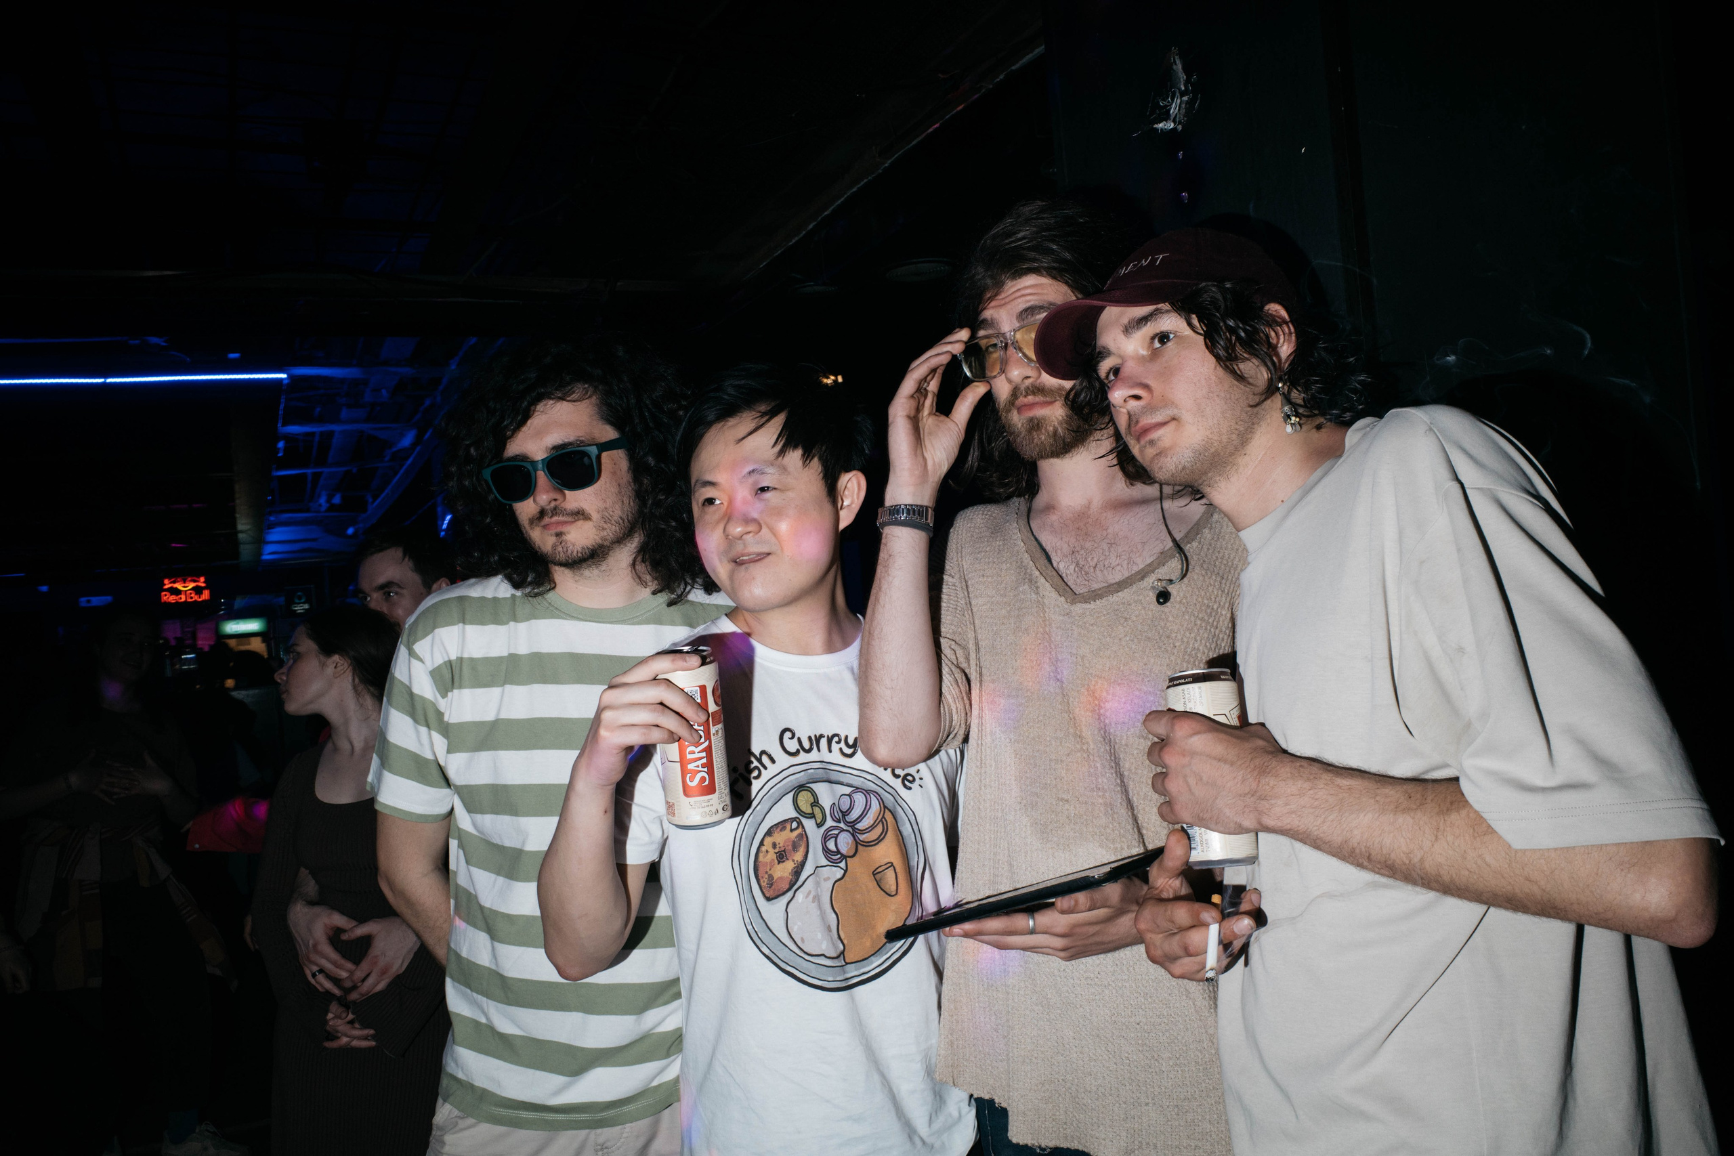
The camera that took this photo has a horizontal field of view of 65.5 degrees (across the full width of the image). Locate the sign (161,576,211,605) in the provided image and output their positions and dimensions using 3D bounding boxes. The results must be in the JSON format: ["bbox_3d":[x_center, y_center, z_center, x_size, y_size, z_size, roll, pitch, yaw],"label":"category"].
[{"bbox_3d":[-7.570,0.136,15.000,0.500,0.290,0.060,-4,-1,-25],"label":"sign"}]

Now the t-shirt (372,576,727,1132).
[{"bbox_3d":[-0.333,0.327,1.700,0.550,0.650,0.290,-1,-1,-7],"label":"t-shirt"}]

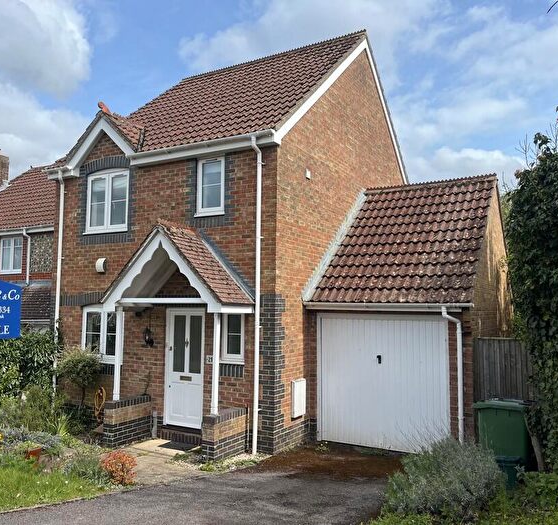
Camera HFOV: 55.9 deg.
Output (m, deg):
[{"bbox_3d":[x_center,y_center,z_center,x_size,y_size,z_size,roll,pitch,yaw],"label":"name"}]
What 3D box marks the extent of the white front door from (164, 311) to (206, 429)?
[{"bbox_3d":[-1.617,1.792,8.990,0.828,2.009,0.100,-2,-6,29],"label":"white front door"}]

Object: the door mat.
[{"bbox_3d":[-1.606,2.946,8.464,0.570,0.020,0.378,-2,-6,29],"label":"door mat"}]

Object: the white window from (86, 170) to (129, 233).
[{"bbox_3d":[-3.341,-1.185,10.193,1.176,1.233,0.120,-2,-6,29],"label":"white window"}]

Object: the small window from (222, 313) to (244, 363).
[{"bbox_3d":[-0.744,1.204,8.527,0.470,0.860,0.120,-2,-6,29],"label":"small window"}]

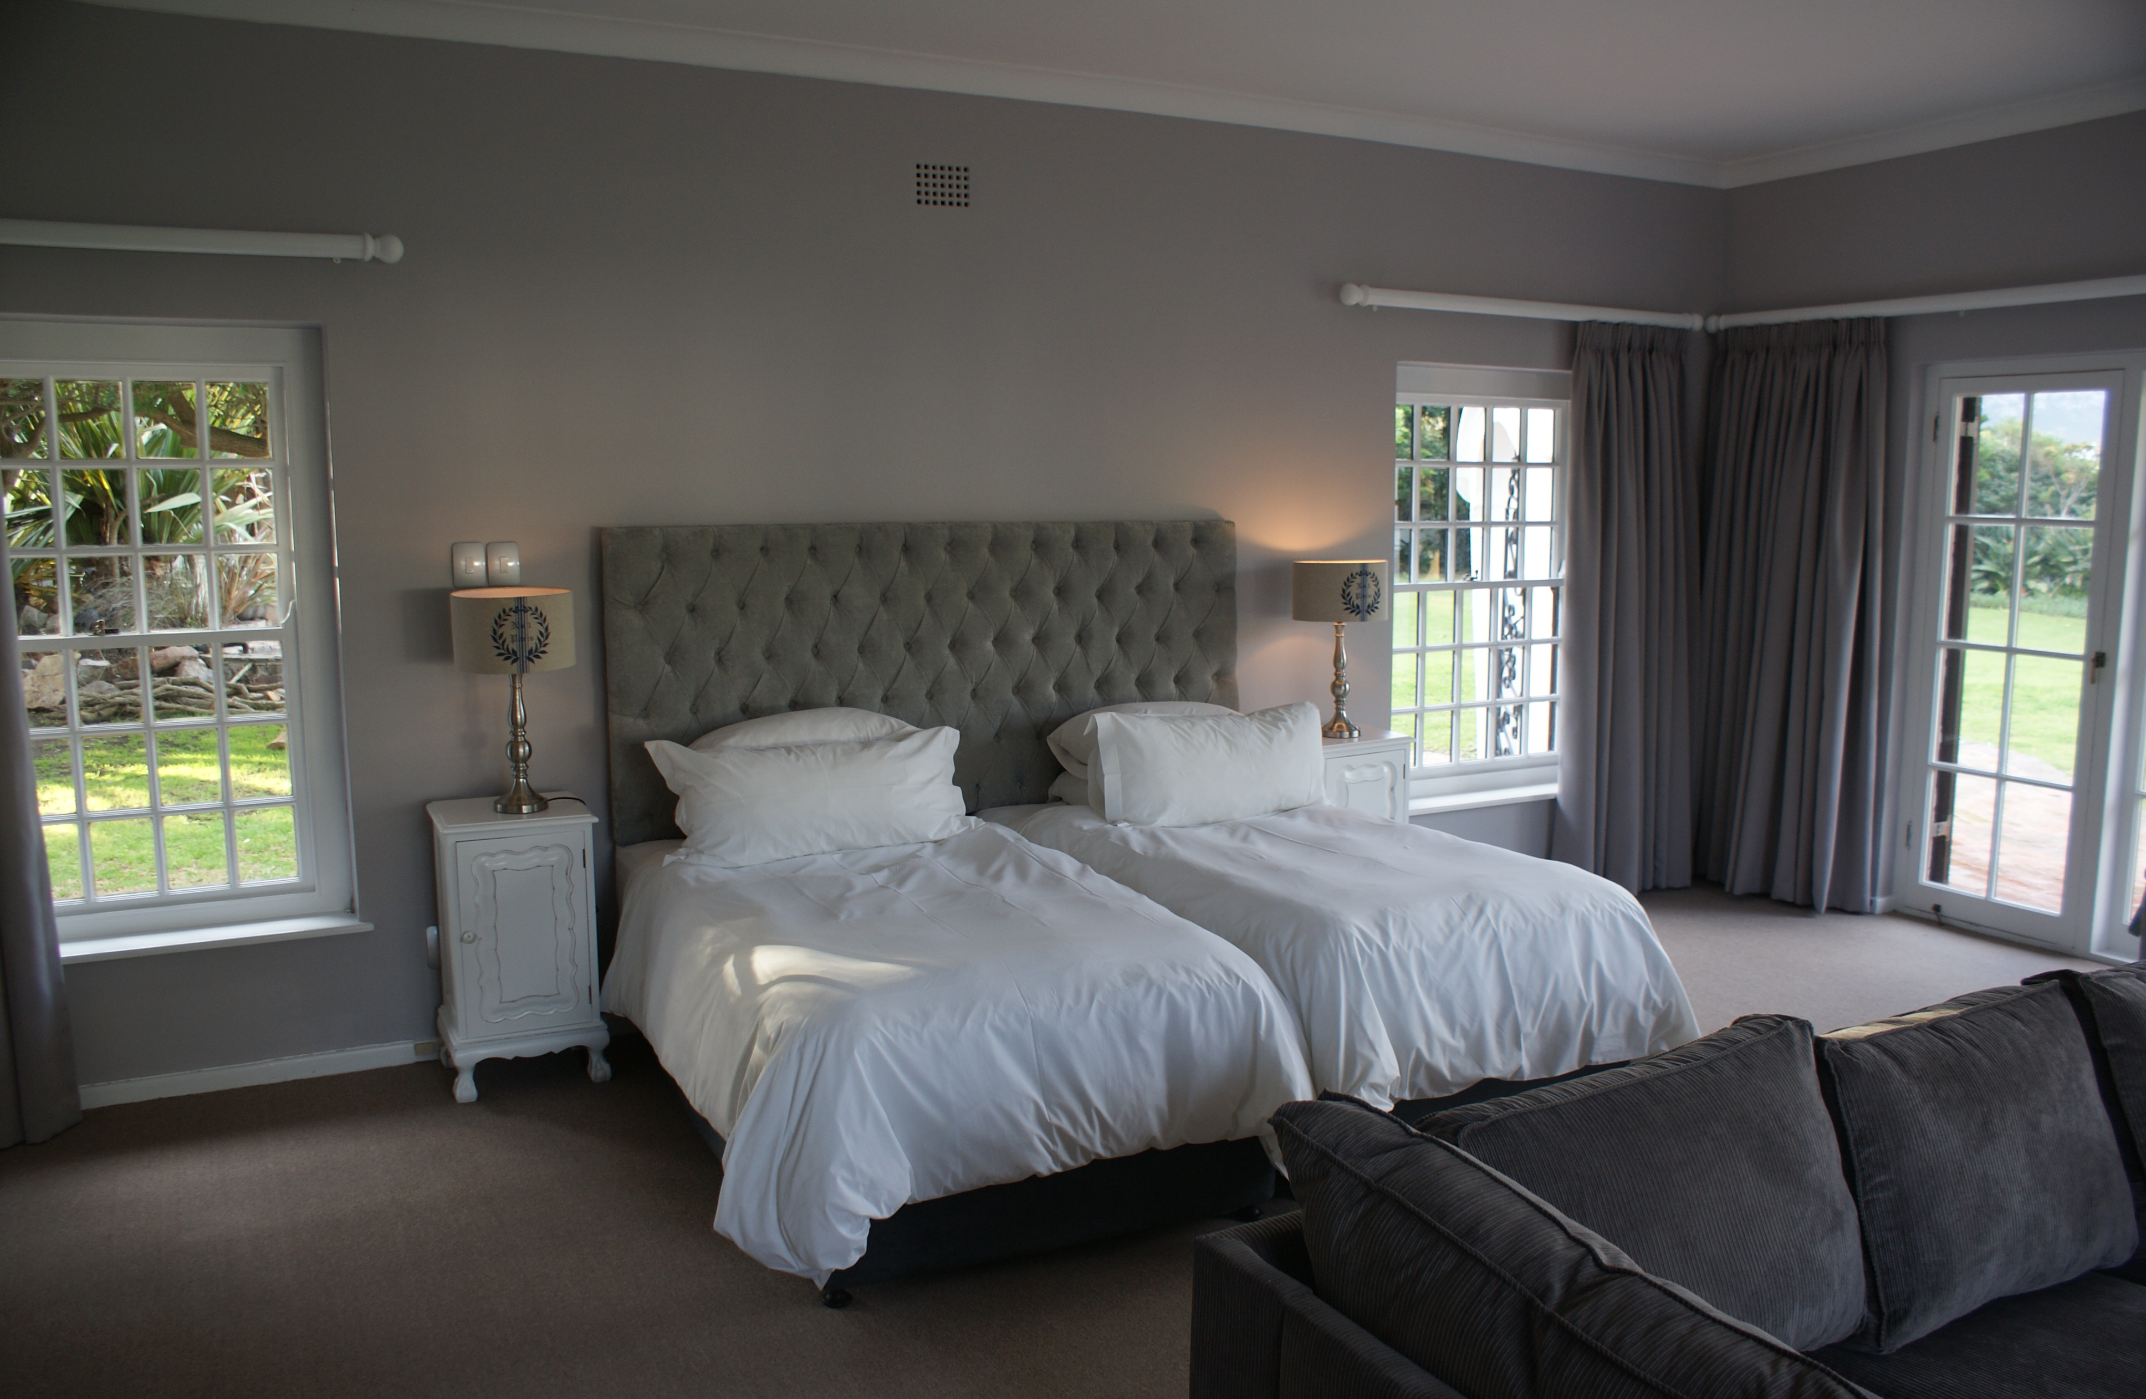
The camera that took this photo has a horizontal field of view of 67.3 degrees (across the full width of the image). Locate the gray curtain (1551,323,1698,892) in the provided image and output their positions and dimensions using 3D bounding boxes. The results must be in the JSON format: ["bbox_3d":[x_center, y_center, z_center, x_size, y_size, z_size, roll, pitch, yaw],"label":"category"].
[{"bbox_3d":[2.212,-0.346,6.428,0.681,2.266,0.183,-4,9,-27],"label":"gray curtain"}]

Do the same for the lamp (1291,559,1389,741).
[{"bbox_3d":[0.953,-0.176,5.700,0.307,0.608,0.307,0,8,0],"label":"lamp"}]

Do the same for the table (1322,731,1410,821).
[{"bbox_3d":[0.901,0.506,5.774,0.420,0.767,0.382,-4,9,-27],"label":"table"}]

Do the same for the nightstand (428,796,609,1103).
[{"bbox_3d":[-1.554,0.677,4.525,0.420,0.767,0.382,-4,9,-27],"label":"nightstand"}]

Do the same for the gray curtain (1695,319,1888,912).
[{"bbox_3d":[2.812,-0.329,6.304,0.191,2.266,0.730,-4,9,-27],"label":"gray curtain"}]

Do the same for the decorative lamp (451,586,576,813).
[{"bbox_3d":[-1.541,-0.003,4.463,0.307,0.608,0.307,-4,9,-27],"label":"decorative lamp"}]

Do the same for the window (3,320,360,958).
[{"bbox_3d":[-2.521,-0.145,4.217,1.159,1.680,0.141,-4,9,-27],"label":"window"}]

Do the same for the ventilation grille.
[{"bbox_3d":[-0.407,-1.607,5.047,0.188,0.135,0.023,-4,9,-27],"label":"ventilation grille"}]

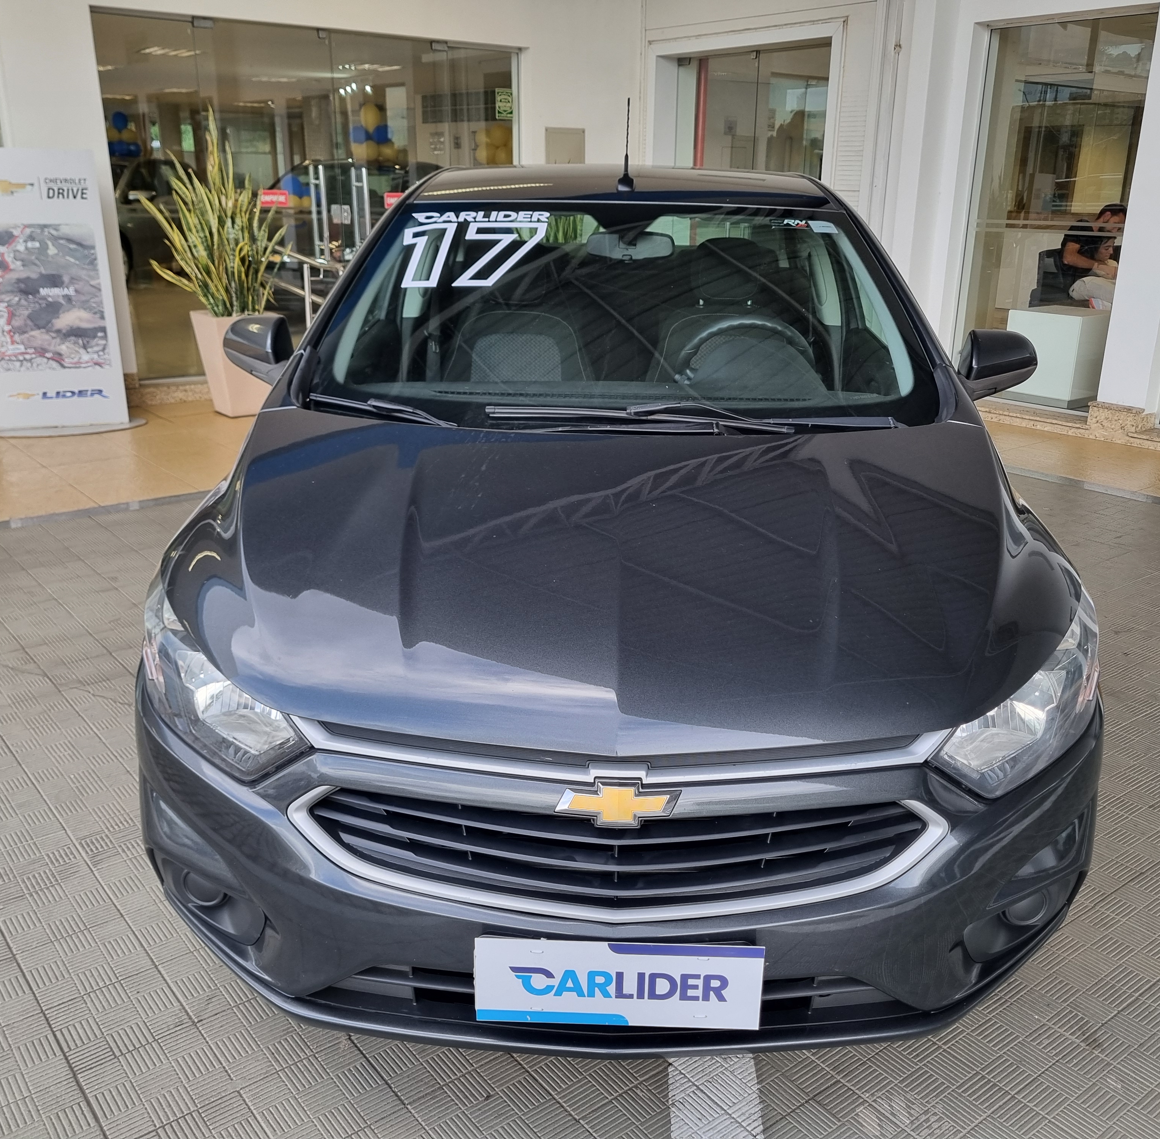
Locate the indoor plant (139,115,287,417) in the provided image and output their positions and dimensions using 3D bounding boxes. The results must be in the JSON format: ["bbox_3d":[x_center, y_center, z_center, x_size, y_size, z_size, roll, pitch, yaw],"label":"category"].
[{"bbox_3d":[-2.150,-1.815,6.817,0.820,1.720,0.750,-6,21,-16],"label":"indoor plant"}]

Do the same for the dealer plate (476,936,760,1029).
[{"bbox_3d":[0.055,0.580,1.595,0.400,0.130,0.012,1,14,2],"label":"dealer plate"}]

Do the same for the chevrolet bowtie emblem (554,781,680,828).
[{"bbox_3d":[0.050,0.317,1.537,0.168,0.065,0.022,1,5,0],"label":"chevrolet bowtie emblem"}]

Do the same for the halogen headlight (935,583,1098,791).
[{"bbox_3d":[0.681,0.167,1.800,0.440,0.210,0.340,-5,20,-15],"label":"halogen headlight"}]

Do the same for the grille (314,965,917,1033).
[{"bbox_3d":[0.052,0.624,1.692,0.890,0.100,0.120,1,19,2],"label":"grille"}]

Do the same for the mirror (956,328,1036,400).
[{"bbox_3d":[0.993,-0.497,2.770,0.220,0.160,0.140,1,20,0],"label":"mirror"}]

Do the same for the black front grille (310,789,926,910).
[{"bbox_3d":[0.054,0.392,1.590,0.875,0.130,0.120,1,20,0],"label":"black front grille"}]

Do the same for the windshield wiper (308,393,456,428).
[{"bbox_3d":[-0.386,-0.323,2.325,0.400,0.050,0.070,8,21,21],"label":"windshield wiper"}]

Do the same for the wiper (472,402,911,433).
[{"bbox_3d":[0.228,-0.300,2.272,0.830,0.055,0.090,1,19,2],"label":"wiper"}]

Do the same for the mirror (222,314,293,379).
[{"bbox_3d":[-0.753,-0.537,2.757,0.200,0.155,0.130,1,19,2],"label":"mirror"}]

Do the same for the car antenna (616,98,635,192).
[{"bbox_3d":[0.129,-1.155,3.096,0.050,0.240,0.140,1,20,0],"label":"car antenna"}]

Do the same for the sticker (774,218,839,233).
[{"bbox_3d":[0.554,-0.842,2.795,0.160,0.008,0.055,5,46,-2],"label":"sticker"}]

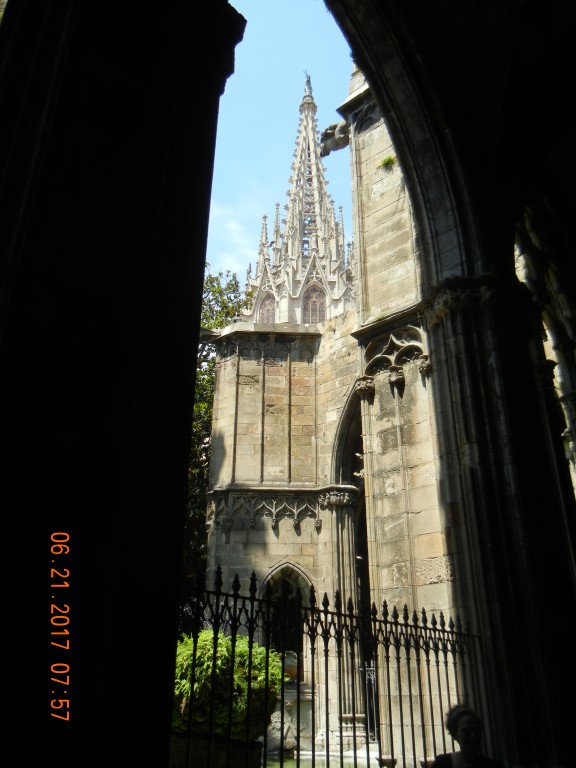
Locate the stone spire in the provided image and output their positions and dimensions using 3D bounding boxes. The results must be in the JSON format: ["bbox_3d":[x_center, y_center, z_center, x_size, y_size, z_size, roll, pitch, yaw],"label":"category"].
[{"bbox_3d":[2.464,-19.830,71.785,13.500,38.000,13.500,2,-26,-4],"label":"stone spire"}]

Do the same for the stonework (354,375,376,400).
[{"bbox_3d":[1.130,0.053,9.841,0.215,0.290,0.190,-21,-33,36],"label":"stonework"}]

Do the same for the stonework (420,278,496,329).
[{"bbox_3d":[2.457,-1.150,9.285,0.950,0.460,0.620,-21,-33,36],"label":"stonework"}]

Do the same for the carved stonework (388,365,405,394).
[{"bbox_3d":[1.552,-0.064,9.528,0.175,0.355,0.170,-21,-33,36],"label":"carved stonework"}]

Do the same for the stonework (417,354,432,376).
[{"bbox_3d":[1.903,-0.257,9.285,0.170,0.250,0.160,-21,-33,36],"label":"stonework"}]

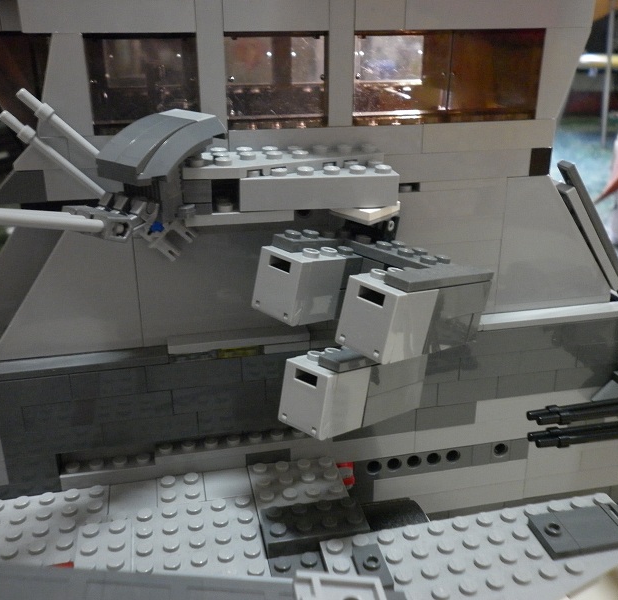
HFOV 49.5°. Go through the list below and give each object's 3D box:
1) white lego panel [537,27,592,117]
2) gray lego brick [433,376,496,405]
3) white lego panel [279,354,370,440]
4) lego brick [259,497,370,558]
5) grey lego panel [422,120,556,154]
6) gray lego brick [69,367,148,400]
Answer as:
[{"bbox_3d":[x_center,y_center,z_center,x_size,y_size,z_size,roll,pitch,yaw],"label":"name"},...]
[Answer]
[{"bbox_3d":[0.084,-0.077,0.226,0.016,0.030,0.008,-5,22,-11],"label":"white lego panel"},{"bbox_3d":[0.059,0.033,0.255,0.024,0.010,0.008,-5,21,-11],"label":"gray lego brick"},{"bbox_3d":[0.005,0.028,0.198,0.016,0.020,0.019,17,14,39],"label":"white lego panel"},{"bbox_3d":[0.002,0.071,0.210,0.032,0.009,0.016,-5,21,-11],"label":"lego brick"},{"bbox_3d":[0.060,-0.057,0.230,0.048,0.010,0.008,-5,21,-11],"label":"grey lego panel"},{"bbox_3d":[-0.066,0.026,0.223,0.024,0.010,0.008,-5,22,-11],"label":"gray lego brick"}]

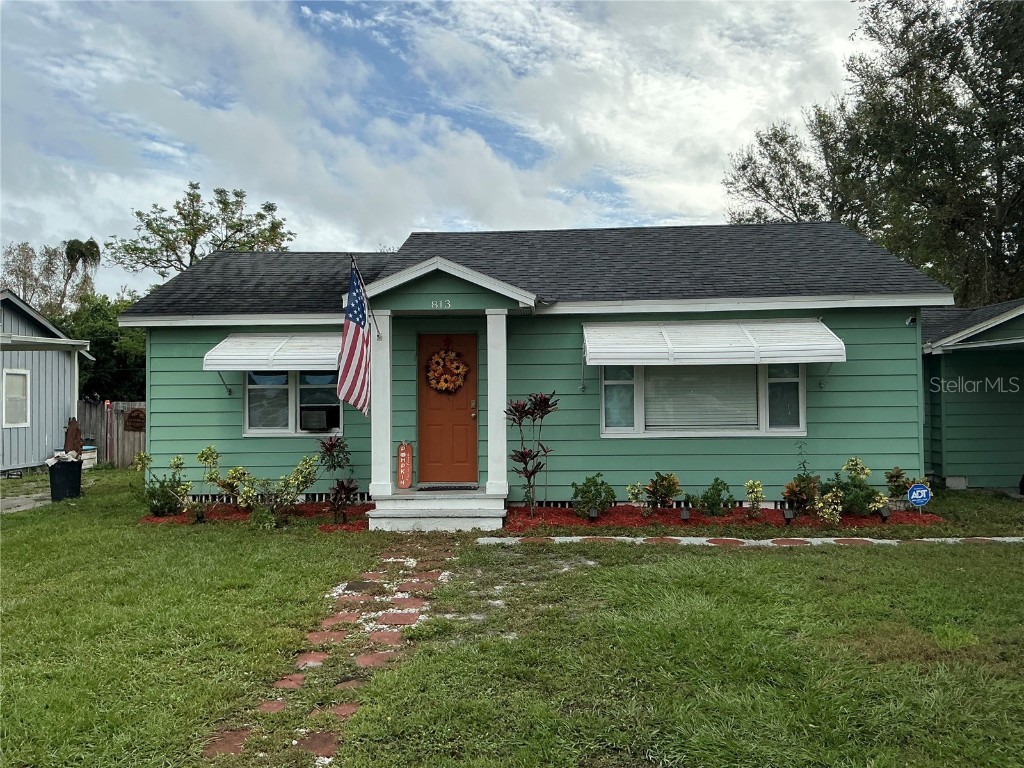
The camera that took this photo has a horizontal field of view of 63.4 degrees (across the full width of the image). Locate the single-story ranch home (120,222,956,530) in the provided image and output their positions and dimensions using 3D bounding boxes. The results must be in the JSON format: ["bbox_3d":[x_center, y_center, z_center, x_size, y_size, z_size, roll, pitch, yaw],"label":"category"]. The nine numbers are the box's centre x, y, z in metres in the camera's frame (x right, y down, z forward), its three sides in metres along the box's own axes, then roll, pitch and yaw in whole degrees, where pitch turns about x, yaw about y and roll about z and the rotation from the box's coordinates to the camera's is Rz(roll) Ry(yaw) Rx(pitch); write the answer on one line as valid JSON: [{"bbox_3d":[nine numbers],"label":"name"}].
[{"bbox_3d":[0.080,-0.500,14.400,11.500,4.650,9.700,-1,-1,3],"label":"single-story ranch home"}]

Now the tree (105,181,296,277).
[{"bbox_3d":[-9.800,-2.100,26.200,6.200,8.500,6.000,-1,-1,3],"label":"tree"}]

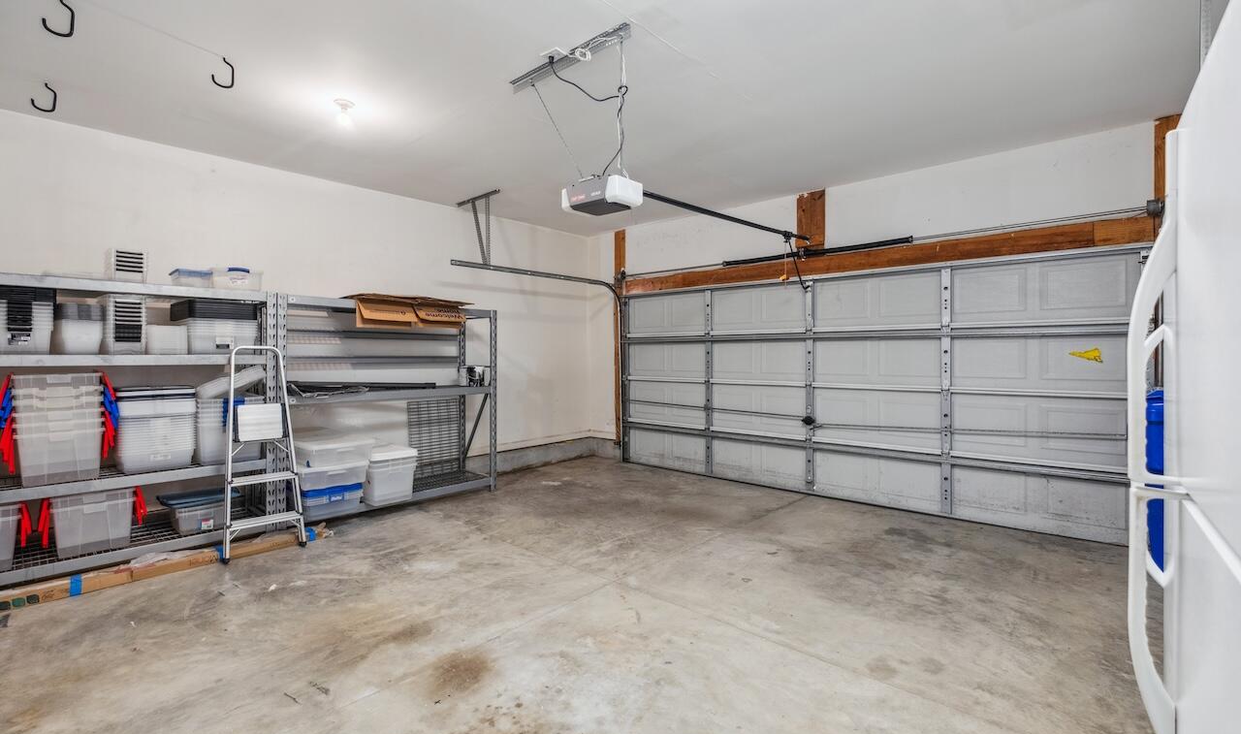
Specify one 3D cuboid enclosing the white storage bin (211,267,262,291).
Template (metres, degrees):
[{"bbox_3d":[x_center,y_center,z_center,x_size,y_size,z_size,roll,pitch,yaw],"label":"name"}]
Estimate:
[{"bbox_3d":[-2.882,-0.622,3.832,0.400,0.156,0.300,1,2,42],"label":"white storage bin"}]

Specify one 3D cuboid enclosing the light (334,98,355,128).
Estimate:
[{"bbox_3d":[-1.764,-1.615,3.291,0.115,0.145,0.115,1,2,42],"label":"light"}]

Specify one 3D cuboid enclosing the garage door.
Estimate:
[{"bbox_3d":[1.870,0.186,5.151,4.780,2.130,0.080,1,2,40],"label":"garage door"}]

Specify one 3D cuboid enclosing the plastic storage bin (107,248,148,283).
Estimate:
[{"bbox_3d":[-3.306,-0.648,3.451,0.220,0.215,0.170,1,1,34],"label":"plastic storage bin"}]

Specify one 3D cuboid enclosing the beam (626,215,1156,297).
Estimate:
[{"bbox_3d":[1.918,-1.000,5.170,4.782,0.196,0.045,1,2,40],"label":"beam"}]

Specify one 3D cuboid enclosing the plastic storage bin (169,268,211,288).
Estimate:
[{"bbox_3d":[-3.059,-0.606,3.694,0.330,0.121,0.190,1,2,42],"label":"plastic storage bin"}]

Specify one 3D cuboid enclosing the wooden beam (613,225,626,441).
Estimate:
[{"bbox_3d":[0.012,-0.387,6.773,0.181,2.785,0.045,1,2,40],"label":"wooden beam"}]

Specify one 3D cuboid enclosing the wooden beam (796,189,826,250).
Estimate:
[{"bbox_3d":[1.911,-1.449,5.167,0.284,0.548,0.045,1,2,40],"label":"wooden beam"}]

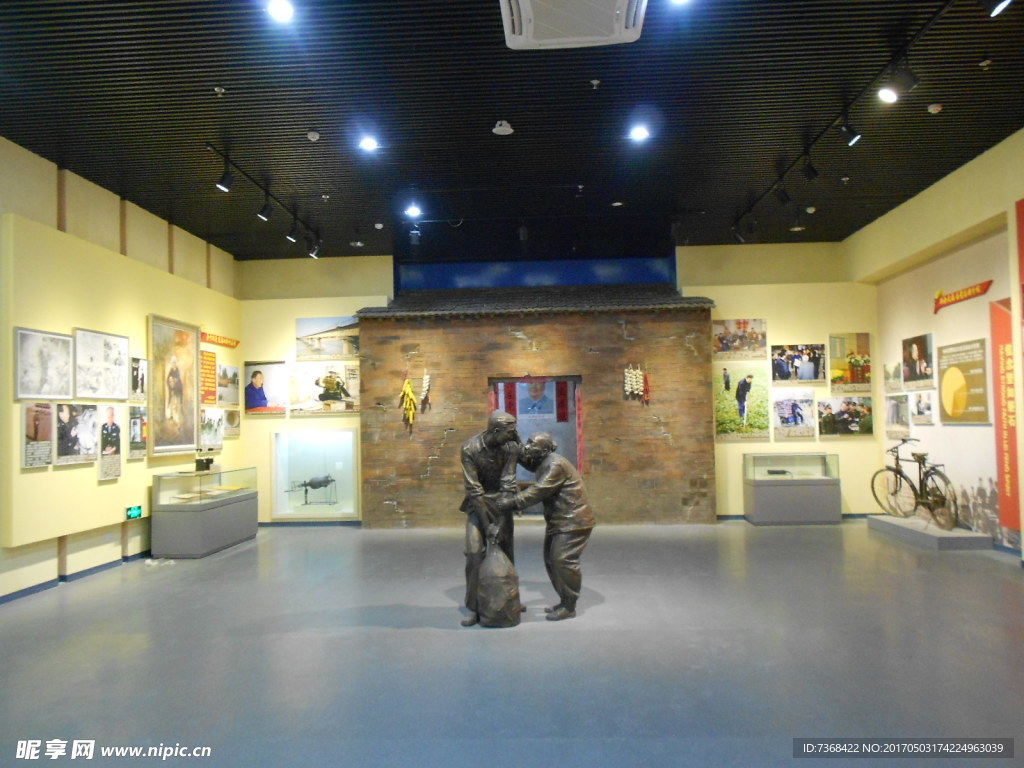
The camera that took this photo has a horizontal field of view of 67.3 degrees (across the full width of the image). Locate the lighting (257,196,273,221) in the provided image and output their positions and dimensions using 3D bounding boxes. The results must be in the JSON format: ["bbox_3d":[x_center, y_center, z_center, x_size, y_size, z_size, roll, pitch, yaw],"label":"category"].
[{"bbox_3d":[-2.783,-1.973,8.647,0.158,0.254,0.120,-1,-3,3],"label":"lighting"}]

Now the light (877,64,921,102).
[{"bbox_3d":[2.803,-2.180,5.562,0.240,0.260,0.220,1,-3,-34],"label":"light"}]

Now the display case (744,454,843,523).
[{"bbox_3d":[3.985,1.502,11.032,1.172,0.971,0.620,-1,-3,3],"label":"display case"}]

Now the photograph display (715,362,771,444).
[{"bbox_3d":[3.480,0.284,11.669,0.806,1.151,0.040,-1,-3,3],"label":"photograph display"}]

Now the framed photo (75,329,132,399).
[{"bbox_3d":[-4.526,-0.191,8.546,0.050,0.765,1.030,-2,-3,3],"label":"framed photo"}]

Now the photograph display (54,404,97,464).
[{"bbox_3d":[-4.547,0.526,8.039,0.040,0.615,0.692,-2,-3,3],"label":"photograph display"}]

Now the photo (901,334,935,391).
[{"bbox_3d":[5.452,-0.277,10.288,0.040,0.704,0.831,-1,-3,3],"label":"photo"}]

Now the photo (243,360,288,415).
[{"bbox_3d":[-3.918,0.067,12.227,0.660,0.852,0.040,-2,-3,3],"label":"photo"}]

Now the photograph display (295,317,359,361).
[{"bbox_3d":[-2.865,-0.697,12.070,1.030,0.684,0.040,-1,-3,3],"label":"photograph display"}]

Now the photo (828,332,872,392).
[{"bbox_3d":[5.108,-0.316,11.607,0.597,0.891,0.040,-1,-3,3],"label":"photo"}]

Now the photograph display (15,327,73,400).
[{"bbox_3d":[-4.452,-0.175,7.336,0.035,0.648,0.797,-1,-3,3],"label":"photograph display"}]

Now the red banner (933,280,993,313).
[{"bbox_3d":[5.400,-1.077,9.245,0.050,0.274,1.360,-2,-3,3],"label":"red banner"}]

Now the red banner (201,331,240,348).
[{"bbox_3d":[-4.297,-0.628,11.280,0.040,0.132,1.326,-1,-3,3],"label":"red banner"}]

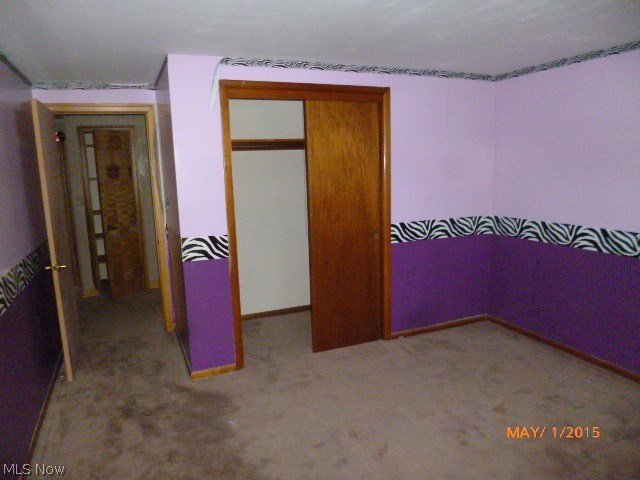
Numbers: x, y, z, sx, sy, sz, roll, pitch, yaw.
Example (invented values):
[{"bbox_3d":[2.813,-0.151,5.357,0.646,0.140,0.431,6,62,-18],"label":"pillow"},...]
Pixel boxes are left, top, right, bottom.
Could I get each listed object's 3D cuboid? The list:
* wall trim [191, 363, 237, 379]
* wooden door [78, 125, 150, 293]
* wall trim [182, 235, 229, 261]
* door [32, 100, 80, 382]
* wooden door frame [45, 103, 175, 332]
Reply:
[{"bbox_3d":[-0.805,0.999,3.383,0.340,0.055,0.020,-5,10,-23],"label":"wall trim"},{"bbox_3d":[-2.519,-0.344,5.486,0.610,2.060,0.090,-5,10,-23],"label":"wooden door"},{"bbox_3d":[-0.825,0.059,3.225,0.338,0.170,0.012,-5,10,-23],"label":"wall trim"},{"bbox_3d":[-2.048,0.003,3.503,0.043,2.032,0.721,-5,10,-23],"label":"door"},{"bbox_3d":[-1.868,-0.126,4.023,0.871,2.127,0.130,-5,10,-23],"label":"wooden door frame"}]

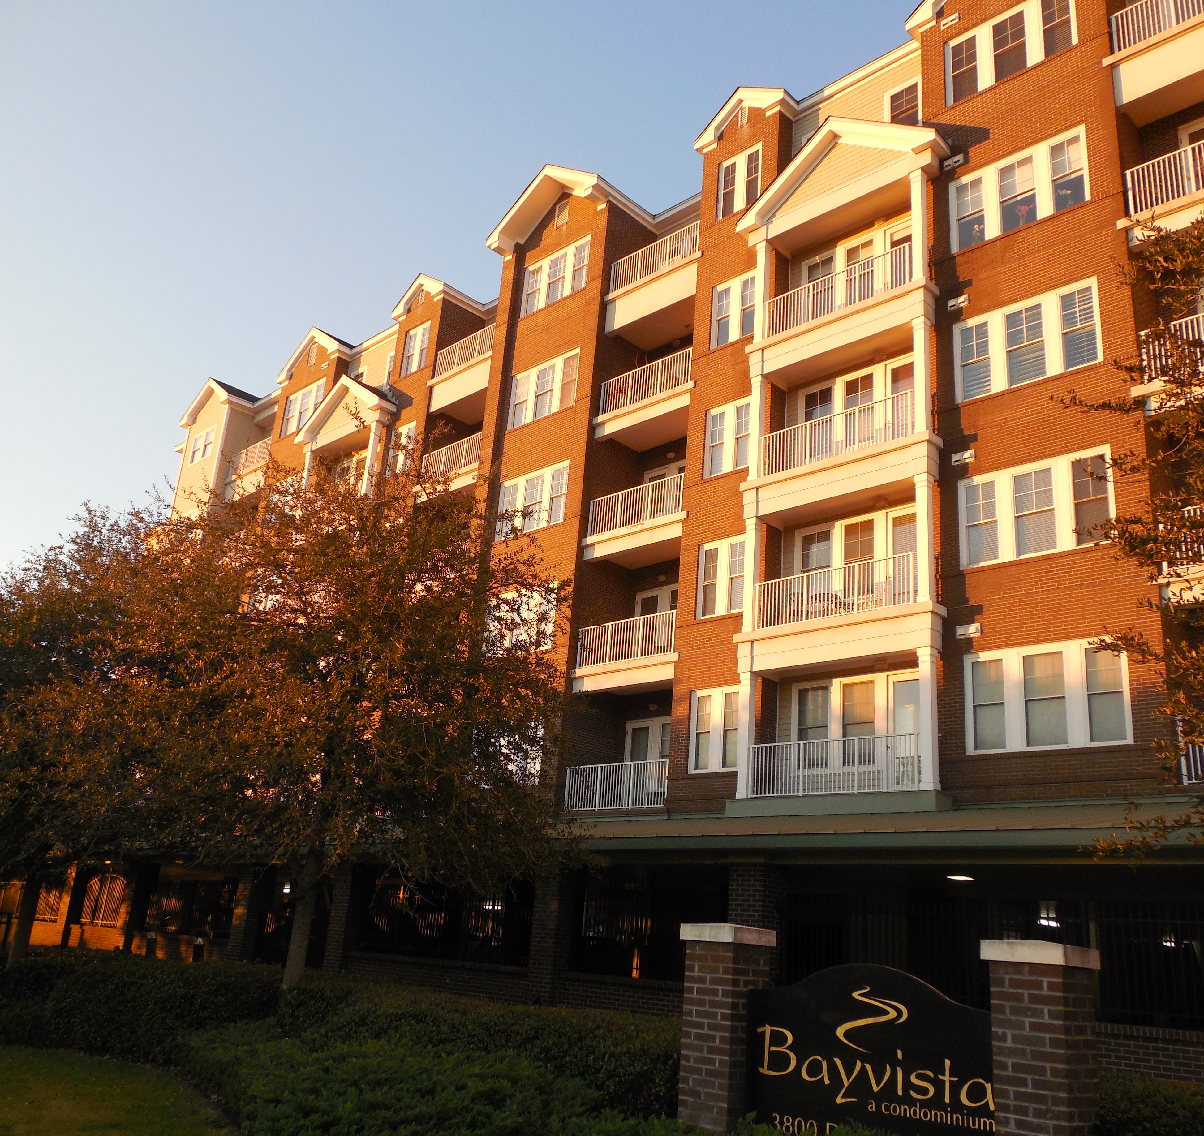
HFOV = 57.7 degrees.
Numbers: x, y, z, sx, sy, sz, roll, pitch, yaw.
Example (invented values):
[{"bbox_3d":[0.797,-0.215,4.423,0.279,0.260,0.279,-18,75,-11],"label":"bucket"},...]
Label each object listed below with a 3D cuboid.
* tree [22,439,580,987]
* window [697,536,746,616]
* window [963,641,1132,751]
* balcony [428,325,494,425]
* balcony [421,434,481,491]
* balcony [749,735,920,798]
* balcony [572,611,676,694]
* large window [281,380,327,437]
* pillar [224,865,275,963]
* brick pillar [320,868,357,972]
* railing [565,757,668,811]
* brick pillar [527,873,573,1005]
[{"bbox_3d":[-4.270,2.366,15.792,7.600,8.000,7.600,-13,-25,43],"label":"tree"},{"bbox_3d":[2.688,0.216,24.526,1.303,1.787,0.120,-13,-26,41],"label":"window"},{"bbox_3d":[7.690,2.255,19.013,2.882,1.834,0.139,-14,-26,43],"label":"window"},{"bbox_3d":[-3.893,-6.188,36.266,3.608,2.294,1.942,-14,-26,43],"label":"balcony"},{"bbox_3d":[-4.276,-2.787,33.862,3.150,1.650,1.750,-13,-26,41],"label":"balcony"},{"bbox_3d":[4.392,3.860,21.180,3.848,1.058,0.074,-14,-26,43],"label":"balcony"},{"bbox_3d":[1.122,2.302,27.379,3.418,1.657,1.920,-13,-25,43],"label":"balcony"},{"bbox_3d":[-11.797,-6.301,43.345,2.882,1.834,0.148,-14,-26,43],"label":"large window"},{"bbox_3d":[-7.776,7.818,24.223,0.600,2.500,0.600,-13,-26,41],"label":"pillar"},{"bbox_3d":[-5.165,7.239,22.456,0.615,2.520,0.600,-13,-25,43],"label":"brick pillar"},{"bbox_3d":[0.274,4.928,24.739,3.120,1.040,0.060,-13,-26,41],"label":"railing"},{"bbox_3d":[-0.829,6.277,18.194,0.605,2.580,0.410,-14,-26,43],"label":"brick pillar"}]

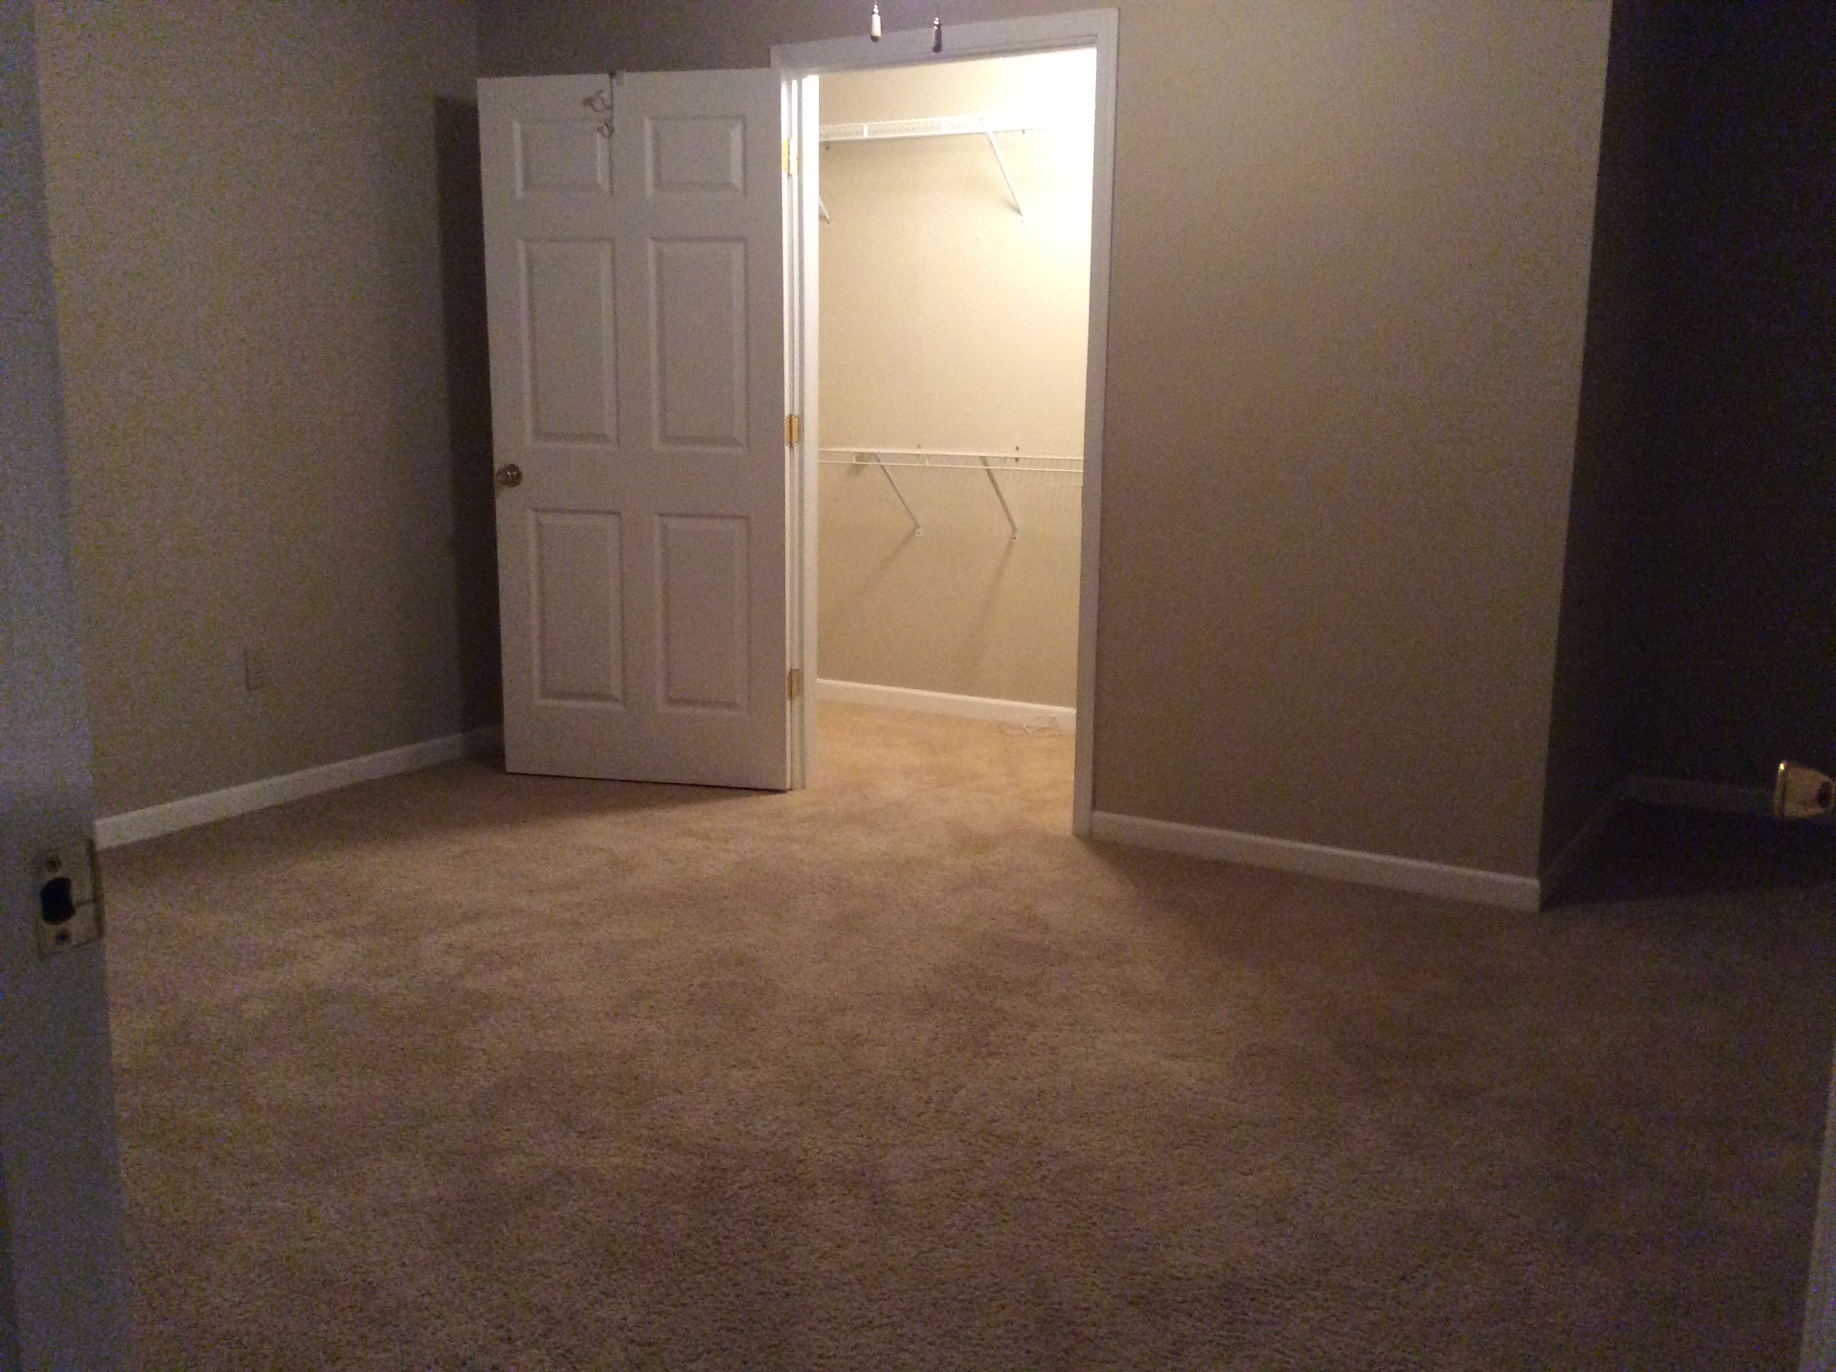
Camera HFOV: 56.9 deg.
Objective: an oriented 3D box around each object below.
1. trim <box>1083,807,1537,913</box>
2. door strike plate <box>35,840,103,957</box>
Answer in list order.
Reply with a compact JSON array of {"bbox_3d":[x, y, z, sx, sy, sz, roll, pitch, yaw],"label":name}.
[{"bbox_3d":[0.960,0.426,4.228,1.152,0.073,0.014,7,12,32],"label":"trim"},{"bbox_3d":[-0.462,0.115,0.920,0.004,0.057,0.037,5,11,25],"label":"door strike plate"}]

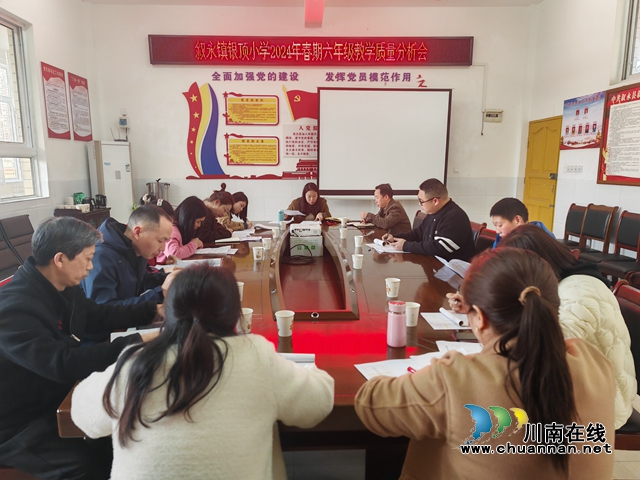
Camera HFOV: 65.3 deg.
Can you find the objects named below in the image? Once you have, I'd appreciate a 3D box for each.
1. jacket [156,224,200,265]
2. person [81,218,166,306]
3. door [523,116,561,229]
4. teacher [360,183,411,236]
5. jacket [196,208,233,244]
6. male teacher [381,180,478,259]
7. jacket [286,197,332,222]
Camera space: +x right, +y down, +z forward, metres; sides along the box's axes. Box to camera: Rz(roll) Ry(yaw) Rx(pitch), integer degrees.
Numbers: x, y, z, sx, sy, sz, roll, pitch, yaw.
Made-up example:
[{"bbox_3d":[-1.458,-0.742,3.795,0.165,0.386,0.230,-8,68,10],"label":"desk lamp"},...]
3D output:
[{"bbox_3d":[-1.077,0.112,3.695,0.460,0.500,0.460,0,9,0],"label":"jacket"},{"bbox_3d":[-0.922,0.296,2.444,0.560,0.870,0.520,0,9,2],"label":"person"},{"bbox_3d":[3.282,-0.741,7.402,0.070,2.050,1.020,-1,9,-2],"label":"door"},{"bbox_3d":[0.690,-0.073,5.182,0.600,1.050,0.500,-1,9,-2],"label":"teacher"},{"bbox_3d":[-1.000,-0.044,4.455,0.460,0.520,0.460,-1,9,-2],"label":"jacket"},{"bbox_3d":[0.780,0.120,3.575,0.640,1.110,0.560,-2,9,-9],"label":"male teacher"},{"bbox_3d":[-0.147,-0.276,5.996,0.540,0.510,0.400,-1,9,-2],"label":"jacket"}]

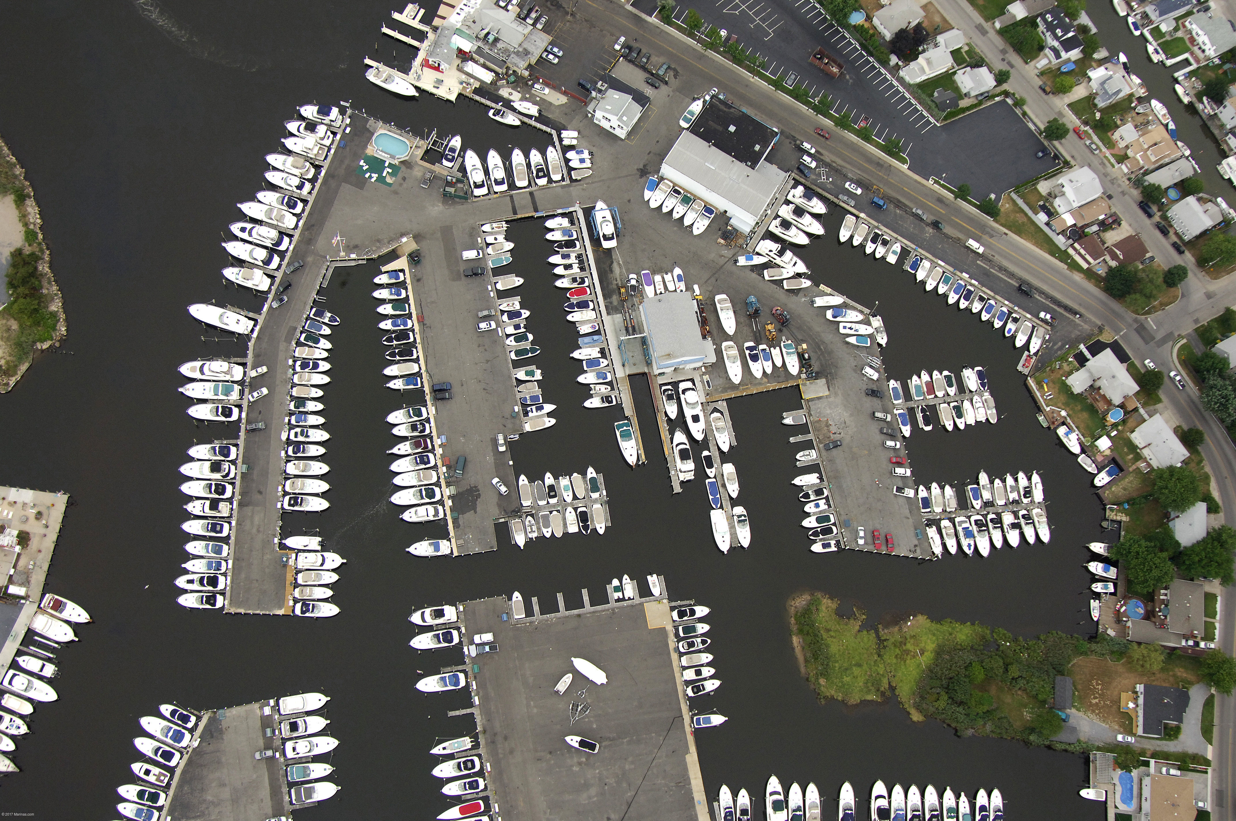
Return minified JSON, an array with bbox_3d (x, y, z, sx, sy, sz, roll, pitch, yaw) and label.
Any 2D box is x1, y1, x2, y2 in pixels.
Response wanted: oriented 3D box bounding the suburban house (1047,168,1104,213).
[{"bbox_3d":[133.930,-64.660,362.930,15.650,5.020,9.330,-28,77,-15],"label":"suburban house"}]

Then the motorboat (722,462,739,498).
[{"bbox_3d":[29.416,17.990,318.127,3.300,2.900,9.834,-6,71,-9],"label":"motorboat"}]

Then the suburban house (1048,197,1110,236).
[{"bbox_3d":[133.097,-56.022,355.819,18.529,5.300,5.494,-23,74,-14],"label":"suburban house"}]

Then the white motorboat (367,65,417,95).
[{"bbox_3d":[-62.960,-92.916,347.575,16.285,4.200,4.800,29,69,4],"label":"white motorboat"}]

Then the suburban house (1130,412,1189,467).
[{"bbox_3d":[151.100,9.440,344.330,11.130,4.800,14.180,-30,78,-15],"label":"suburban house"}]

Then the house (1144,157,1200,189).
[{"bbox_3d":[164.550,-69.700,368.930,16.150,4.310,5.920,-24,76,-14],"label":"house"}]

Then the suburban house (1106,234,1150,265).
[{"bbox_3d":[145.943,-45.595,353.643,11.823,5.000,6.352,-25,75,-15],"label":"suburban house"}]

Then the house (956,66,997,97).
[{"bbox_3d":[106.848,-99.256,368.896,9.737,5.000,8.131,-22,74,-14],"label":"house"}]

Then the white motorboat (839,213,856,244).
[{"bbox_3d":[65.070,-51.430,350.970,3.110,2.510,9.240,23,70,1],"label":"white motorboat"}]

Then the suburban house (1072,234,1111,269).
[{"bbox_3d":[134.222,-45.628,351.935,7.676,5.600,7.505,-26,75,-15],"label":"suburban house"}]

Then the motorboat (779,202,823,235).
[{"bbox_3d":[52.050,-53.665,346.189,14.280,5.200,4.500,35,70,7],"label":"motorboat"}]

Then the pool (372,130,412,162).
[{"bbox_3d":[-62.353,-73.068,340.924,10.073,1.400,7.184,24,69,3],"label":"pool"}]

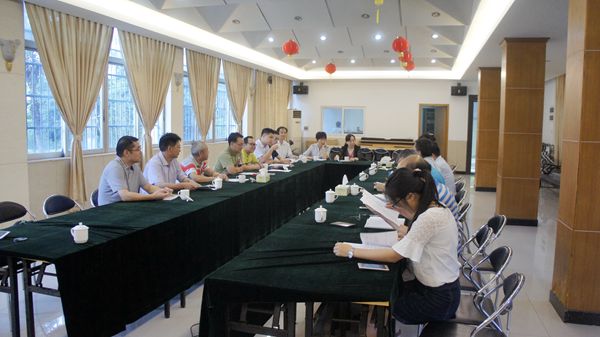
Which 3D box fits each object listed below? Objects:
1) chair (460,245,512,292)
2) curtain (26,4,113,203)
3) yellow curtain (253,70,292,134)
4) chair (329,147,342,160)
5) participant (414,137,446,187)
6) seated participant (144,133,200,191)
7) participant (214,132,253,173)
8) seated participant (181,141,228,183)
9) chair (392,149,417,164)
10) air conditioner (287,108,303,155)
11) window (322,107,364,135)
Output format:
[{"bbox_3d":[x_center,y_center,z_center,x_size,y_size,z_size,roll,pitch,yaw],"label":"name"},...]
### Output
[{"bbox_3d":[0.871,0.794,2.369,0.480,0.800,0.450,2,6,17],"label":"chair"},{"bbox_3d":[-2.850,-0.740,5.542,0.160,2.380,1.360,2,6,17],"label":"curtain"},{"bbox_3d":[-0.678,-1.286,11.453,0.160,2.350,2.650,2,6,17],"label":"yellow curtain"},{"bbox_3d":[0.975,-0.141,11.674,0.460,0.800,0.500,2,6,17],"label":"chair"},{"bbox_3d":[1.270,0.334,4.531,0.750,1.320,0.480,2,6,17],"label":"participant"},{"bbox_3d":[-1.389,0.285,4.793,0.800,1.340,0.520,2,6,17],"label":"seated participant"},{"bbox_3d":[-0.949,0.135,6.294,0.700,1.300,0.530,2,6,17],"label":"participant"},{"bbox_3d":[-1.407,0.261,5.832,0.750,1.260,0.540,2,6,17],"label":"seated participant"},{"bbox_3d":[2.702,-0.090,11.250,0.460,0.800,0.500,2,6,17],"label":"chair"},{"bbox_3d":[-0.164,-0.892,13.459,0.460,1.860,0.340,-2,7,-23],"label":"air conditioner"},{"bbox_3d":[1.360,-1.508,13.455,1.400,0.880,0.100,2,6,17],"label":"window"}]

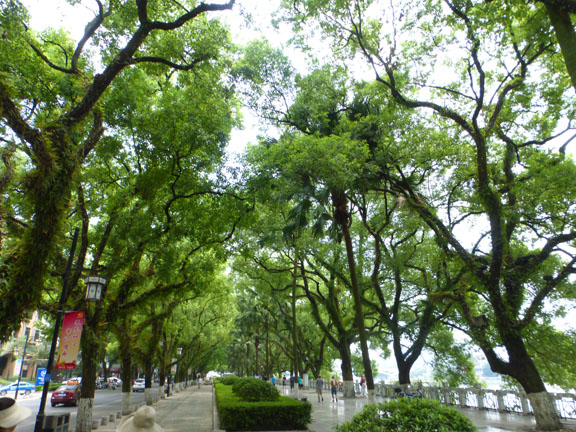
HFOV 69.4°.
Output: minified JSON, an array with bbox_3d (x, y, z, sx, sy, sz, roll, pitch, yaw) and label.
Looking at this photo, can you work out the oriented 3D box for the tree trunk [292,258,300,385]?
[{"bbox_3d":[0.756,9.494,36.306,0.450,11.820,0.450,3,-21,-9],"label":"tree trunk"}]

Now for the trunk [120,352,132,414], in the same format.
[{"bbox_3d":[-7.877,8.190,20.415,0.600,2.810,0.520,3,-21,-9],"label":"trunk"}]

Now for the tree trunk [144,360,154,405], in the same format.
[{"bbox_3d":[-9.015,10.847,27.117,0.550,2.680,0.500,3,-21,-9],"label":"tree trunk"}]

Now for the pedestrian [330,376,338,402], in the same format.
[{"bbox_3d":[3.331,12.453,29.916,0.520,1.700,0.420,3,-21,-9],"label":"pedestrian"}]

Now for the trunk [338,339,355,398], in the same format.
[{"bbox_3d":[5.231,13.227,36.262,1.100,4.820,1.000,3,-21,-9],"label":"trunk"}]

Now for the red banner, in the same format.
[{"bbox_3d":[-5.570,3.192,10.666,0.540,1.450,0.030,3,-21,-9],"label":"red banner"}]

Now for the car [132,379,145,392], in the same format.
[{"bbox_3d":[-19.061,22.298,54.904,1.800,1.600,4.400,3,-21,-9],"label":"car"}]

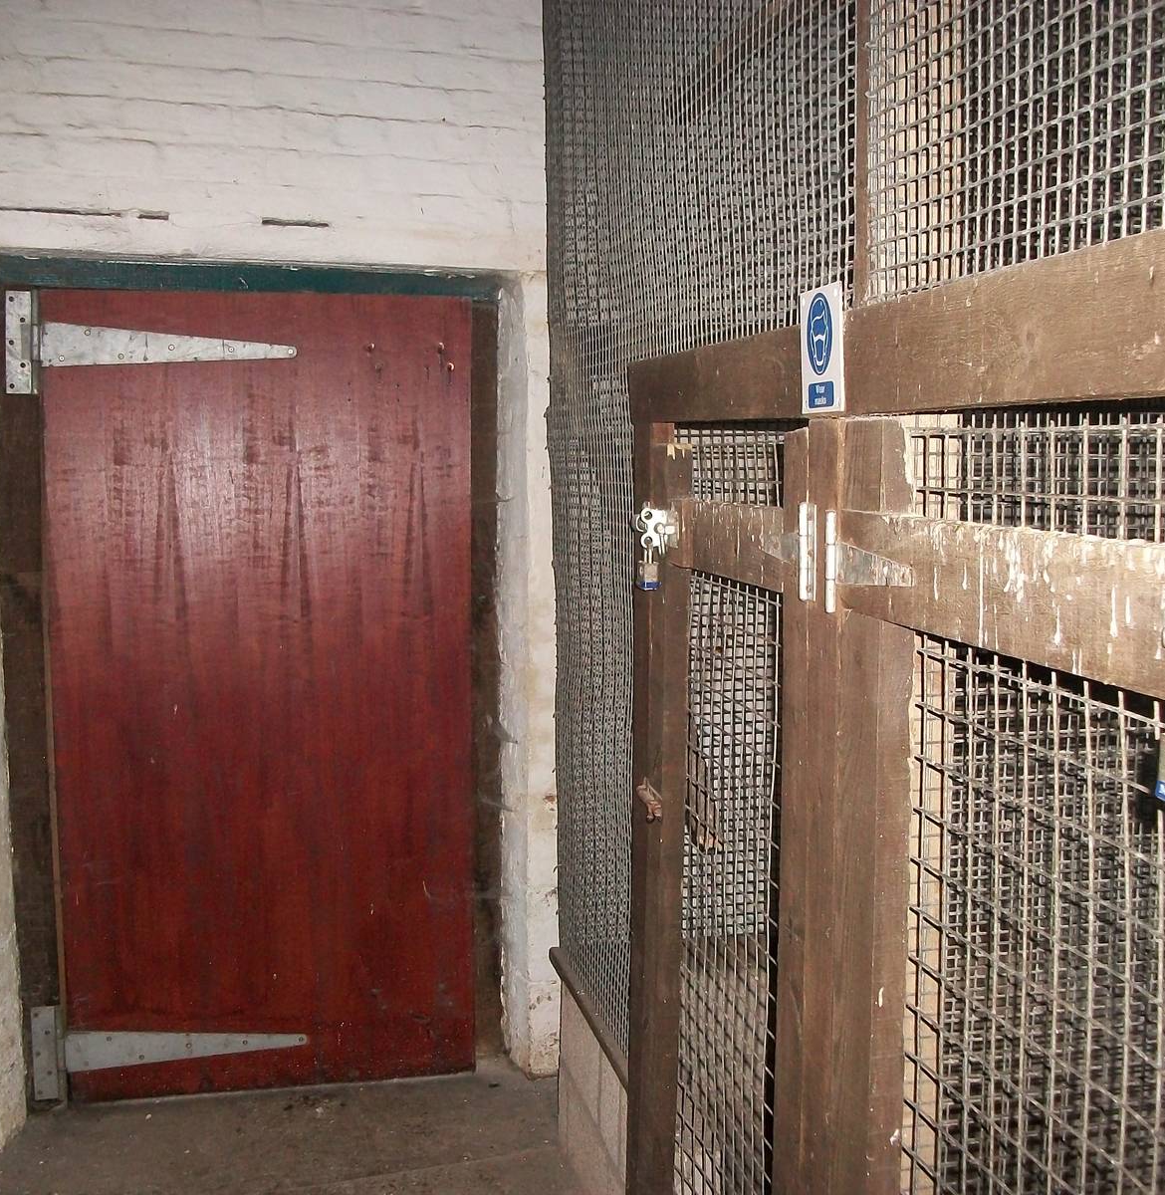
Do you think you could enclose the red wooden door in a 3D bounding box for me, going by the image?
[{"bbox_3d":[-0.786,0.257,3.704,1.025,2.002,0.050,-1,6,-10],"label":"red wooden door"}]

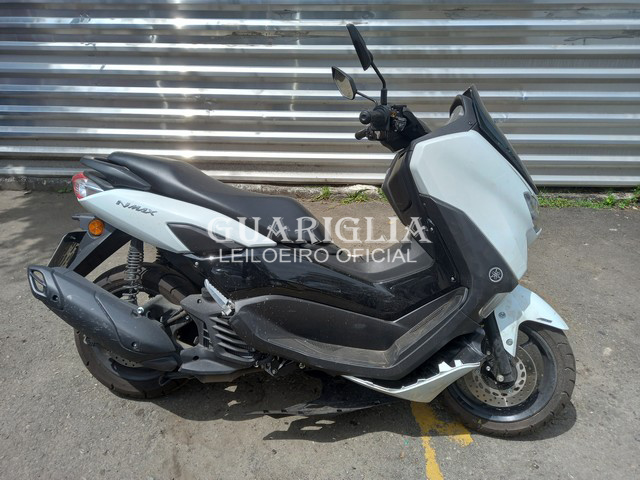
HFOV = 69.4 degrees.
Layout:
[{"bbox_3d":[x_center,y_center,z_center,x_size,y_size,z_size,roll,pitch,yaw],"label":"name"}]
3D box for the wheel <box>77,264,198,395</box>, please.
[{"bbox_3d":[-0.704,0.356,1.789,0.512,0.512,0.130,3,9,8],"label":"wheel"}]

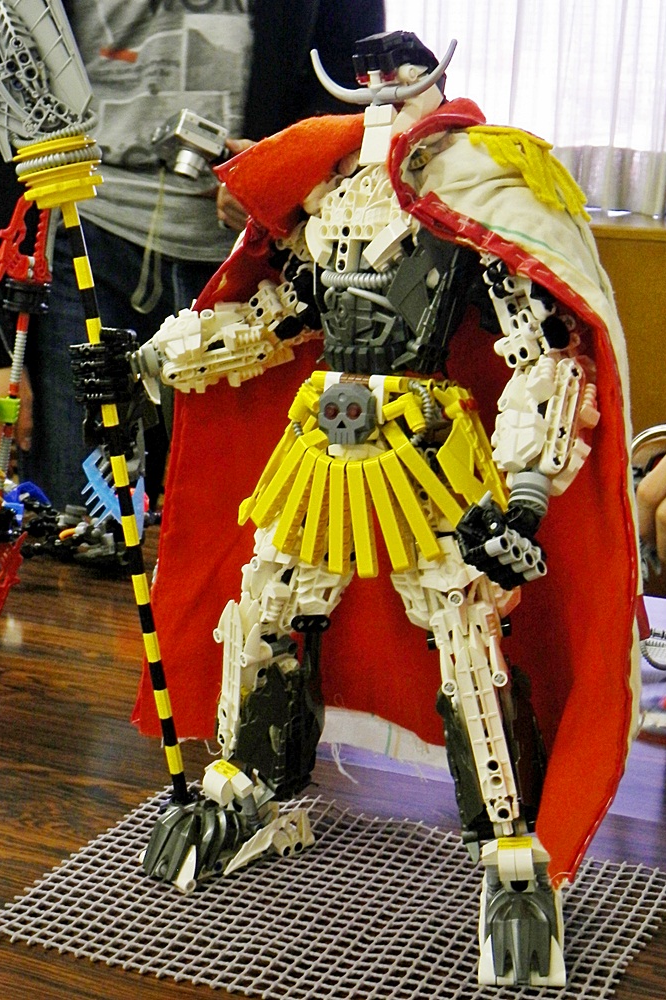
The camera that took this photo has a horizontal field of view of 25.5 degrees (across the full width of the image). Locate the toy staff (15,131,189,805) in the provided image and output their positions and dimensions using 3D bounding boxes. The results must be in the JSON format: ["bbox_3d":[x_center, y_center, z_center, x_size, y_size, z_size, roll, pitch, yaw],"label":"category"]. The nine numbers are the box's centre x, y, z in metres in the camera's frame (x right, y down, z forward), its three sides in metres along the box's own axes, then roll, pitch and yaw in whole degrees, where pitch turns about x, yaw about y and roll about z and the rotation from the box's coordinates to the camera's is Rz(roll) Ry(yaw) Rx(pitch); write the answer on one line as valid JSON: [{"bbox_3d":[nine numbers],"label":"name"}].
[{"bbox_3d":[-0.111,-0.006,0.773,0.044,0.362,0.044,-9,9,3],"label":"toy staff"}]

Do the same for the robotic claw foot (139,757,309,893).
[{"bbox_3d":[-0.054,0.163,0.775,0.055,0.053,0.073,16,22,42],"label":"robotic claw foot"}]

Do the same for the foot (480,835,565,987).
[{"bbox_3d":[0.087,0.186,0.699,0.041,0.053,0.072,0,17,0],"label":"foot"}]

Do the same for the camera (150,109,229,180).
[{"bbox_3d":[-0.169,-0.412,1.720,0.060,0.058,0.090,22,-7,-29],"label":"camera"}]

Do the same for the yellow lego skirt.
[{"bbox_3d":[0.021,-0.020,0.743,0.128,0.088,0.100,7,18,20],"label":"yellow lego skirt"}]

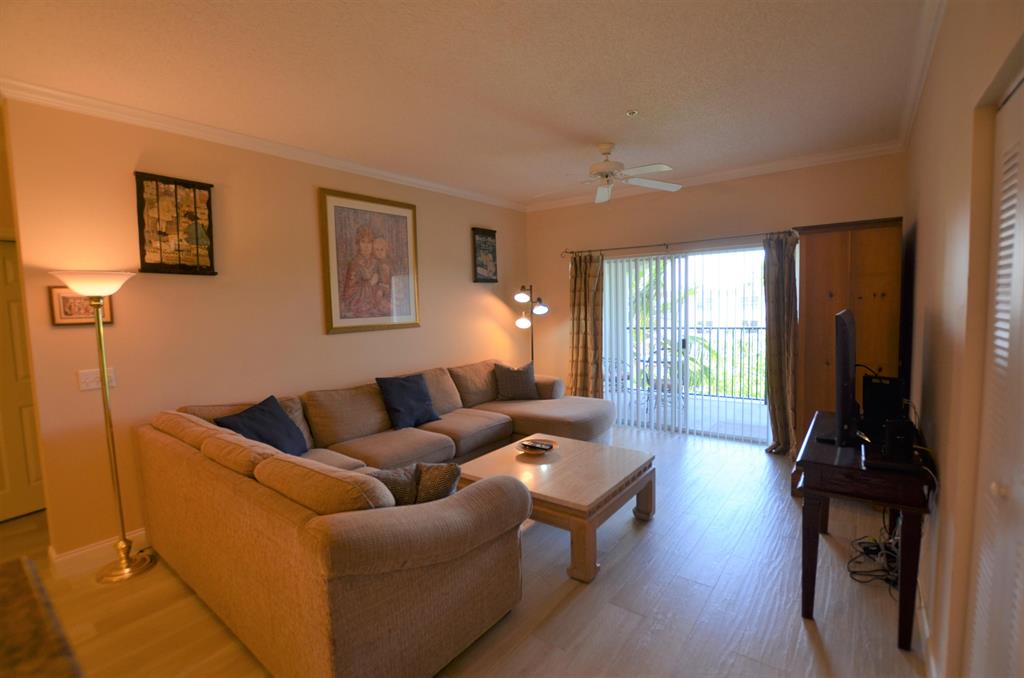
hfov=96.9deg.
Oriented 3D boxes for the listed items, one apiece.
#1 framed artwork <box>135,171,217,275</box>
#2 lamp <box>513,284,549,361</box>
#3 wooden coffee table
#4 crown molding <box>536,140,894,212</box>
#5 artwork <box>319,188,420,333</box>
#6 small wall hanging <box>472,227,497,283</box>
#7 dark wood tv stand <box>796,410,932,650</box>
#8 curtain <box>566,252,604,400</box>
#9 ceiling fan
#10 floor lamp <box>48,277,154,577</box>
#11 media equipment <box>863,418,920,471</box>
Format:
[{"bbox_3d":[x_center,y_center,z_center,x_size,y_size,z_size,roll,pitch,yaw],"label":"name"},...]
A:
[{"bbox_3d":[-2.198,-0.745,2.995,0.025,0.615,0.445,2,6,38],"label":"framed artwork"},{"bbox_3d":[0.259,0.169,5.755,0.410,1.687,0.400,2,6,38],"label":"lamp"},{"bbox_3d":[0.296,1.022,3.026,0.975,0.407,0.950,2,6,38],"label":"wooden coffee table"},{"bbox_3d":[1.676,-1.641,4.857,3.840,0.115,0.090,2,6,38],"label":"crown molding"},{"bbox_3d":[-1.263,-0.689,4.202,0.035,1.217,1.030,2,6,38],"label":"artwork"},{"bbox_3d":[-0.327,-0.991,5.411,0.025,0.635,0.435,2,6,38],"label":"small wall hanging"},{"bbox_3d":[1.770,0.871,2.325,0.433,0.735,1.090,2,6,38],"label":"dark wood tv stand"},{"bbox_3d":[0.903,-0.029,5.502,0.470,2.065,0.120,2,6,38],"label":"curtain"},{"bbox_3d":[0.762,-1.407,3.698,1.280,0.350,1.280,2,6,38],"label":"ceiling fan"},{"bbox_3d":[-2.252,0.477,2.553,0.350,1.710,0.350,2,6,38],"label":"floor lamp"},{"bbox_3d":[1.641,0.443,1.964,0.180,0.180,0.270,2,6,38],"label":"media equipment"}]

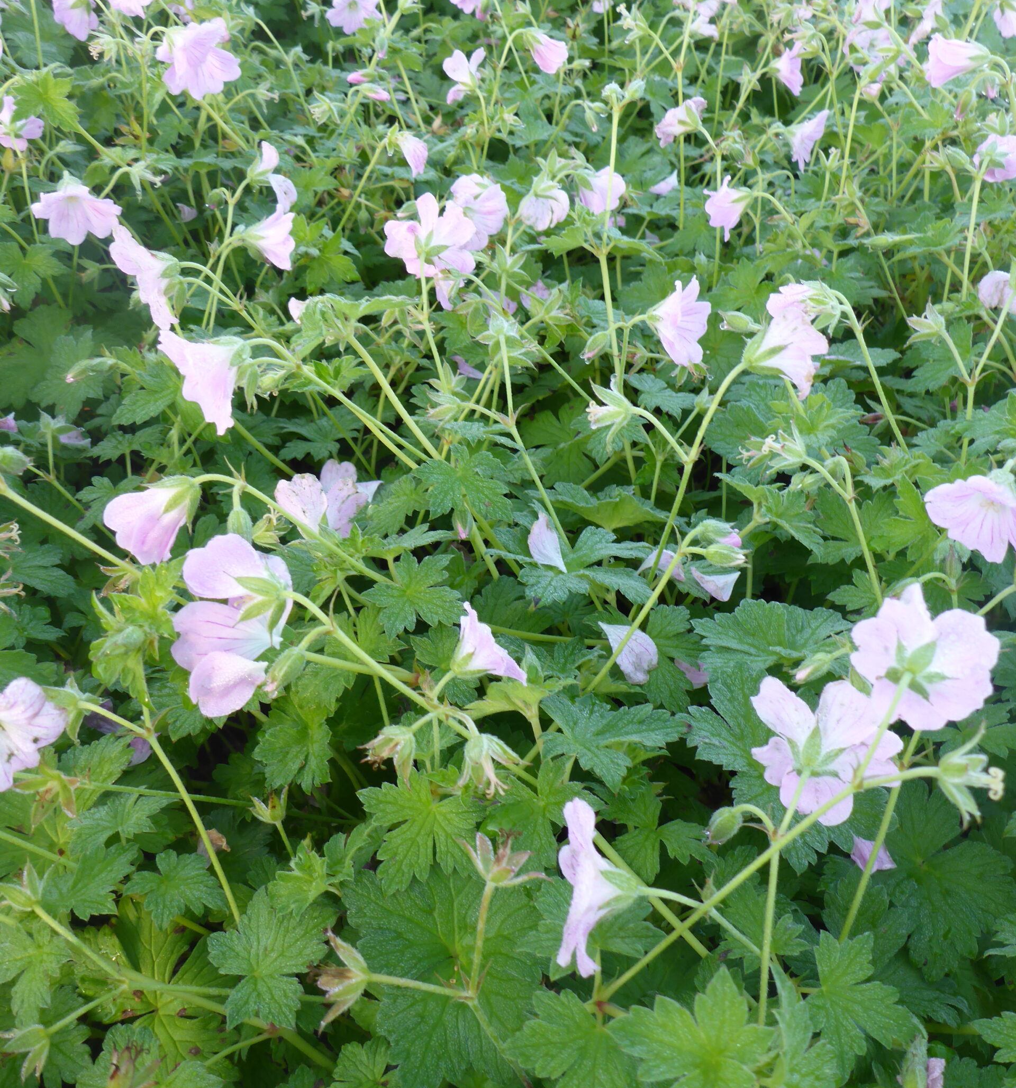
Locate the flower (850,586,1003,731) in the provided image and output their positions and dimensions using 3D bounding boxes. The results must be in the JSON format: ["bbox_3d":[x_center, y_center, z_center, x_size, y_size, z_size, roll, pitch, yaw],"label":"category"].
[{"bbox_3d":[0.109,0.032,0.290,0.039,0.040,0.017,21,18,23],"label":"flower"}]

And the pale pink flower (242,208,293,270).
[{"bbox_3d":[-0.115,-0.148,0.520,0.021,0.028,0.028,13,38,-18],"label":"pale pink flower"}]

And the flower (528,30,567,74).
[{"bbox_3d":[0.023,-0.321,0.710,0.026,0.021,0.021,46,43,-12],"label":"flower"}]

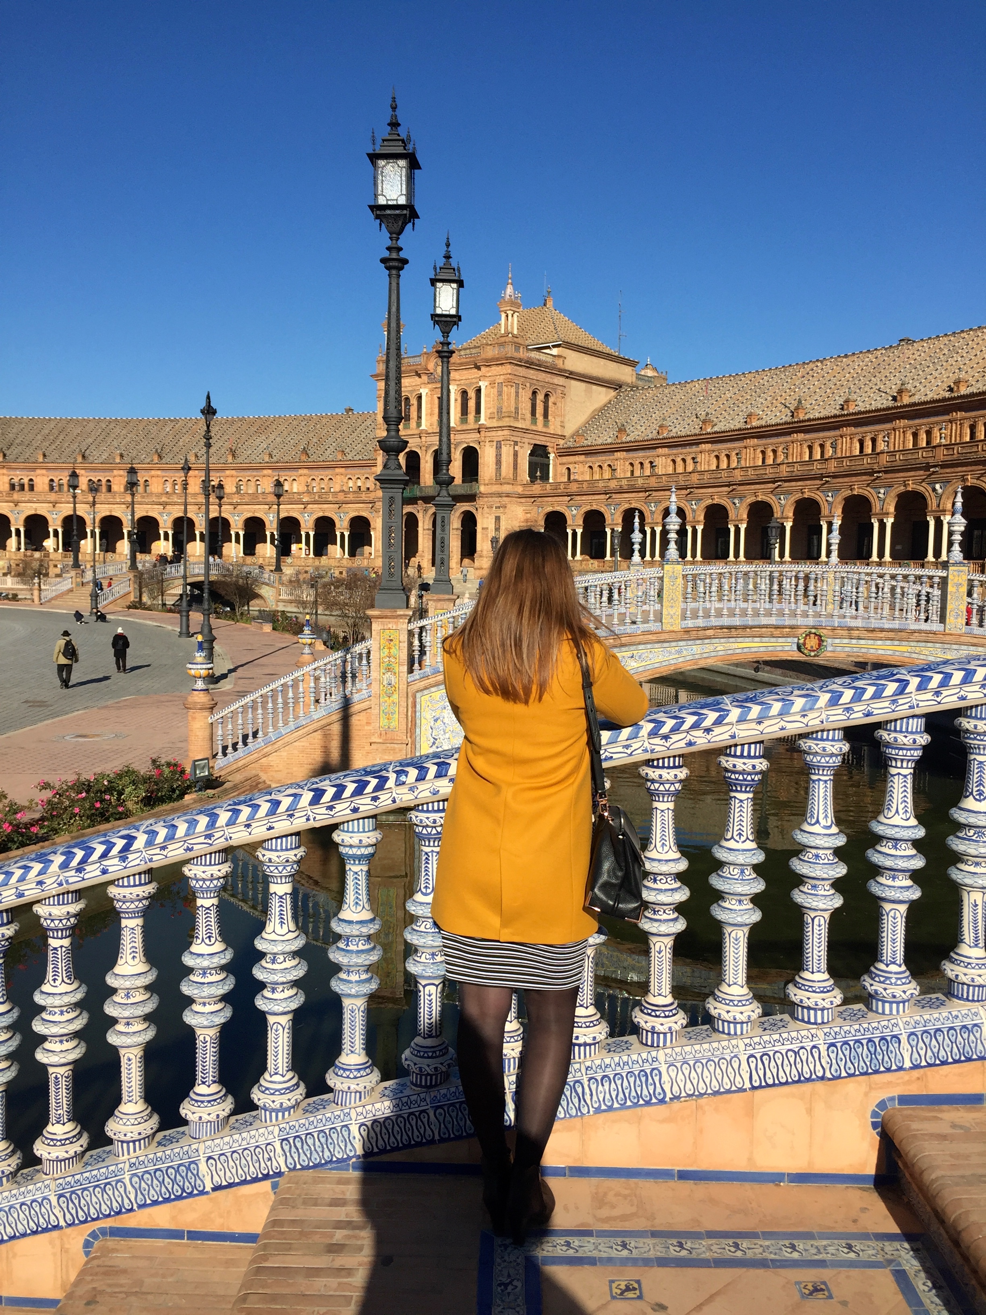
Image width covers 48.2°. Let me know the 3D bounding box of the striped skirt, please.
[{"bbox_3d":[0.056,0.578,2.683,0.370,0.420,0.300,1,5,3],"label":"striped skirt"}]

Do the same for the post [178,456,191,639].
[{"bbox_3d":[-16.118,-5.810,57.757,0.560,9.543,0.560,1,5,0],"label":"post"}]

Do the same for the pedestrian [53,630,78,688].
[{"bbox_3d":[-13.337,0.058,34.307,0.620,1.782,0.420,-1,5,-25],"label":"pedestrian"}]

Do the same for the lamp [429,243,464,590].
[{"bbox_3d":[-1.194,-6.058,27.598,0.840,9.064,0.840,1,5,5],"label":"lamp"}]

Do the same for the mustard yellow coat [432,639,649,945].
[{"bbox_3d":[0.118,0.291,2.770,0.520,0.790,0.430,1,5,3],"label":"mustard yellow coat"}]

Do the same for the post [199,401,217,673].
[{"bbox_3d":[-9.337,-3.930,36.373,0.570,9.543,0.570,1,5,0],"label":"post"}]

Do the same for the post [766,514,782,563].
[{"bbox_3d":[11.195,-3.060,44.208,0.580,5.100,0.580,1,5,0],"label":"post"}]

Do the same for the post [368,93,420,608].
[{"bbox_3d":[-1.776,-5.406,19.504,0.840,9.064,0.840,1,5,5],"label":"post"}]

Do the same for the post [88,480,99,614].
[{"bbox_3d":[-28.003,-7.629,77.236,0.560,9.543,0.560,1,5,0],"label":"post"}]

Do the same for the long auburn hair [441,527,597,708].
[{"bbox_3d":[0.075,-0.101,2.730,0.380,0.450,0.300,1,5,3],"label":"long auburn hair"}]

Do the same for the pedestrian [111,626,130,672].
[{"bbox_3d":[-13.374,-0.285,39.540,0.570,1.629,0.400,-1,5,-19],"label":"pedestrian"}]

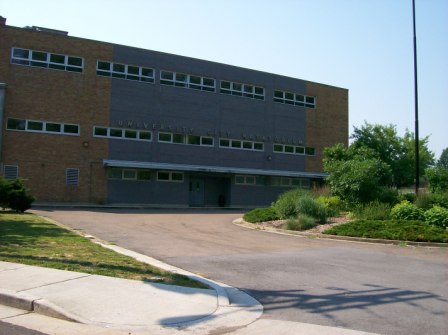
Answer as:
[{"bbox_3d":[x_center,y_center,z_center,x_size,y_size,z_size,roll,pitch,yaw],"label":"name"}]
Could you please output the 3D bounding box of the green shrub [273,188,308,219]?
[{"bbox_3d":[3.010,1.658,20.952,1.650,1.335,1.500,1,-4,0],"label":"green shrub"}]

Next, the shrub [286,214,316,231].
[{"bbox_3d":[2.641,1.897,16.081,1.100,0.522,0.950,1,-4,0],"label":"shrub"}]

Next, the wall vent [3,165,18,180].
[{"bbox_3d":[-12.535,0.413,27.427,0.800,1.030,0.100,4,-5,-30],"label":"wall vent"}]

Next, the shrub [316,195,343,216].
[{"bbox_3d":[5.554,2.000,24.500,1.300,1.123,1.300,0,-5,13],"label":"shrub"}]

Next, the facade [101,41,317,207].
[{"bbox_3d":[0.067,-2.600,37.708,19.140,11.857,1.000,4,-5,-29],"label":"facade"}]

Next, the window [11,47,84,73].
[{"bbox_3d":[-11.929,-7.262,31.710,4.644,1.065,0.150,4,-5,-29],"label":"window"}]

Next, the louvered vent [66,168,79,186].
[{"bbox_3d":[-10.401,0.683,32.041,0.854,1.167,0.120,4,-5,-29],"label":"louvered vent"}]

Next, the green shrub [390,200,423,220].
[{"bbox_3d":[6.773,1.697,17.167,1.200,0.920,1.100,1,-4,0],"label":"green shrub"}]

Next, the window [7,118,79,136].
[{"bbox_3d":[-11.083,-2.447,28.467,4.350,0.720,0.150,4,-5,-30],"label":"window"}]

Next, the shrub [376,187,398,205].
[{"bbox_3d":[7.120,1.463,20.257,0.950,1.185,0.900,1,-4,0],"label":"shrub"}]

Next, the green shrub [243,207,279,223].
[{"bbox_3d":[1.598,2.023,19.880,1.600,0.558,1.400,1,-4,0],"label":"green shrub"}]

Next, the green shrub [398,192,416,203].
[{"bbox_3d":[11.829,2.095,30.000,1.102,0.938,1.102,-1,-5,21],"label":"green shrub"}]

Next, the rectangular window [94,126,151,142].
[{"bbox_3d":[-7.304,-2.412,33.996,4.399,0.750,0.150,4,-5,-29],"label":"rectangular window"}]

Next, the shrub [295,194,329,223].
[{"bbox_3d":[4.136,1.938,22.000,1.527,1.284,1.527,0,-5,11],"label":"shrub"}]

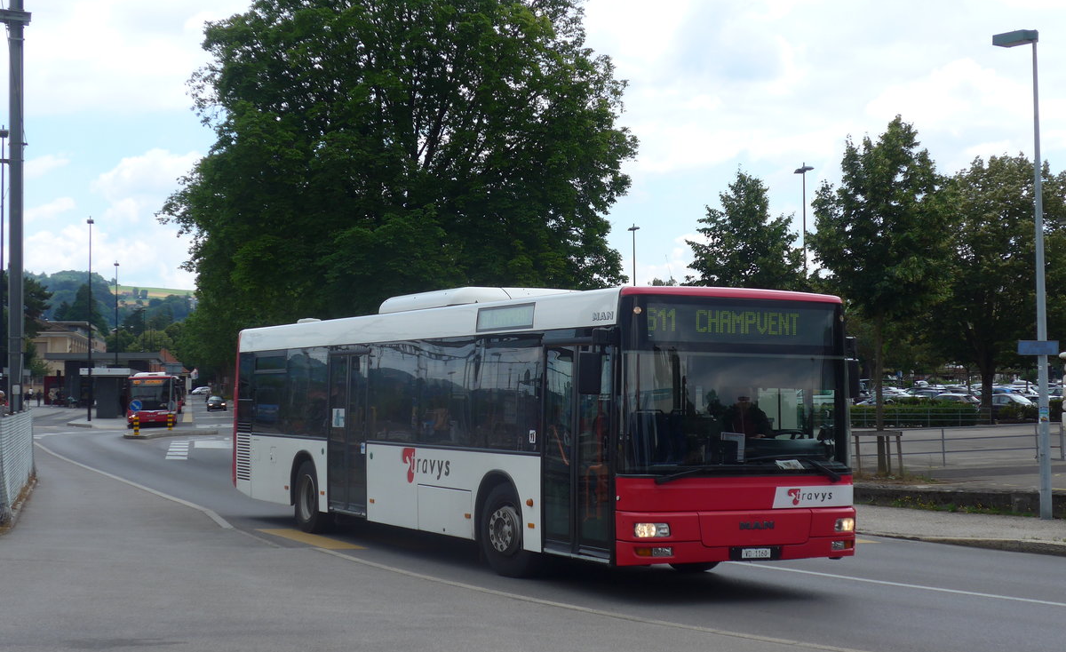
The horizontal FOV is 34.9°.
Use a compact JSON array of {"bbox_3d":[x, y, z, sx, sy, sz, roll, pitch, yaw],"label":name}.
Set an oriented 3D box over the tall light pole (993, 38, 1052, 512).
[{"bbox_3d":[7.001,-0.733,24.156,0.400,6.950,0.800,2,-4,-43],"label":"tall light pole"}]

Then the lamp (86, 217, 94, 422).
[{"bbox_3d":[-27.018,-0.463,103.286,0.450,12.500,1.600,1,-3,-22],"label":"lamp"}]

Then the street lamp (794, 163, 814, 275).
[{"bbox_3d":[12.753,-1.330,79.286,0.450,12.500,1.750,1,-3,-22],"label":"street lamp"}]

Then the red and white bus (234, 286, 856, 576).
[{"bbox_3d":[-0.681,1.141,20.479,2.540,3.050,11.950,2,-3,-26],"label":"red and white bus"}]

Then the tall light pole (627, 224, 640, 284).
[{"bbox_3d":[6.366,-0.069,105.286,0.450,12.500,1.800,1,-3,-22],"label":"tall light pole"}]

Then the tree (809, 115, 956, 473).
[{"bbox_3d":[6.663,-0.642,32.659,2.900,6.950,2.900,-1,-3,12],"label":"tree"}]

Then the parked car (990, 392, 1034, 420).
[{"bbox_3d":[24.709,4.221,87.000,4.300,1.500,1.780,-3,-3,41],"label":"parked car"}]

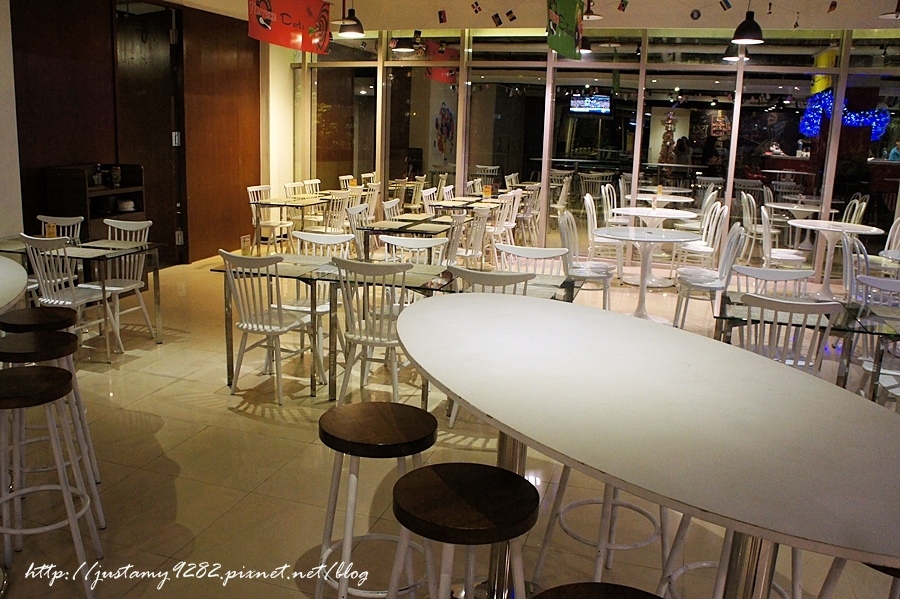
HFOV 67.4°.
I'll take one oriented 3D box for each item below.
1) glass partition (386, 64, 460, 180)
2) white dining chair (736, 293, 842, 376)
[{"bbox_3d":[-0.424,-2.034,9.560,1.200,2.350,0.060,6,14,16],"label":"glass partition"},{"bbox_3d":[1.694,0.392,3.506,0.470,0.880,0.500,6,14,16],"label":"white dining chair"}]

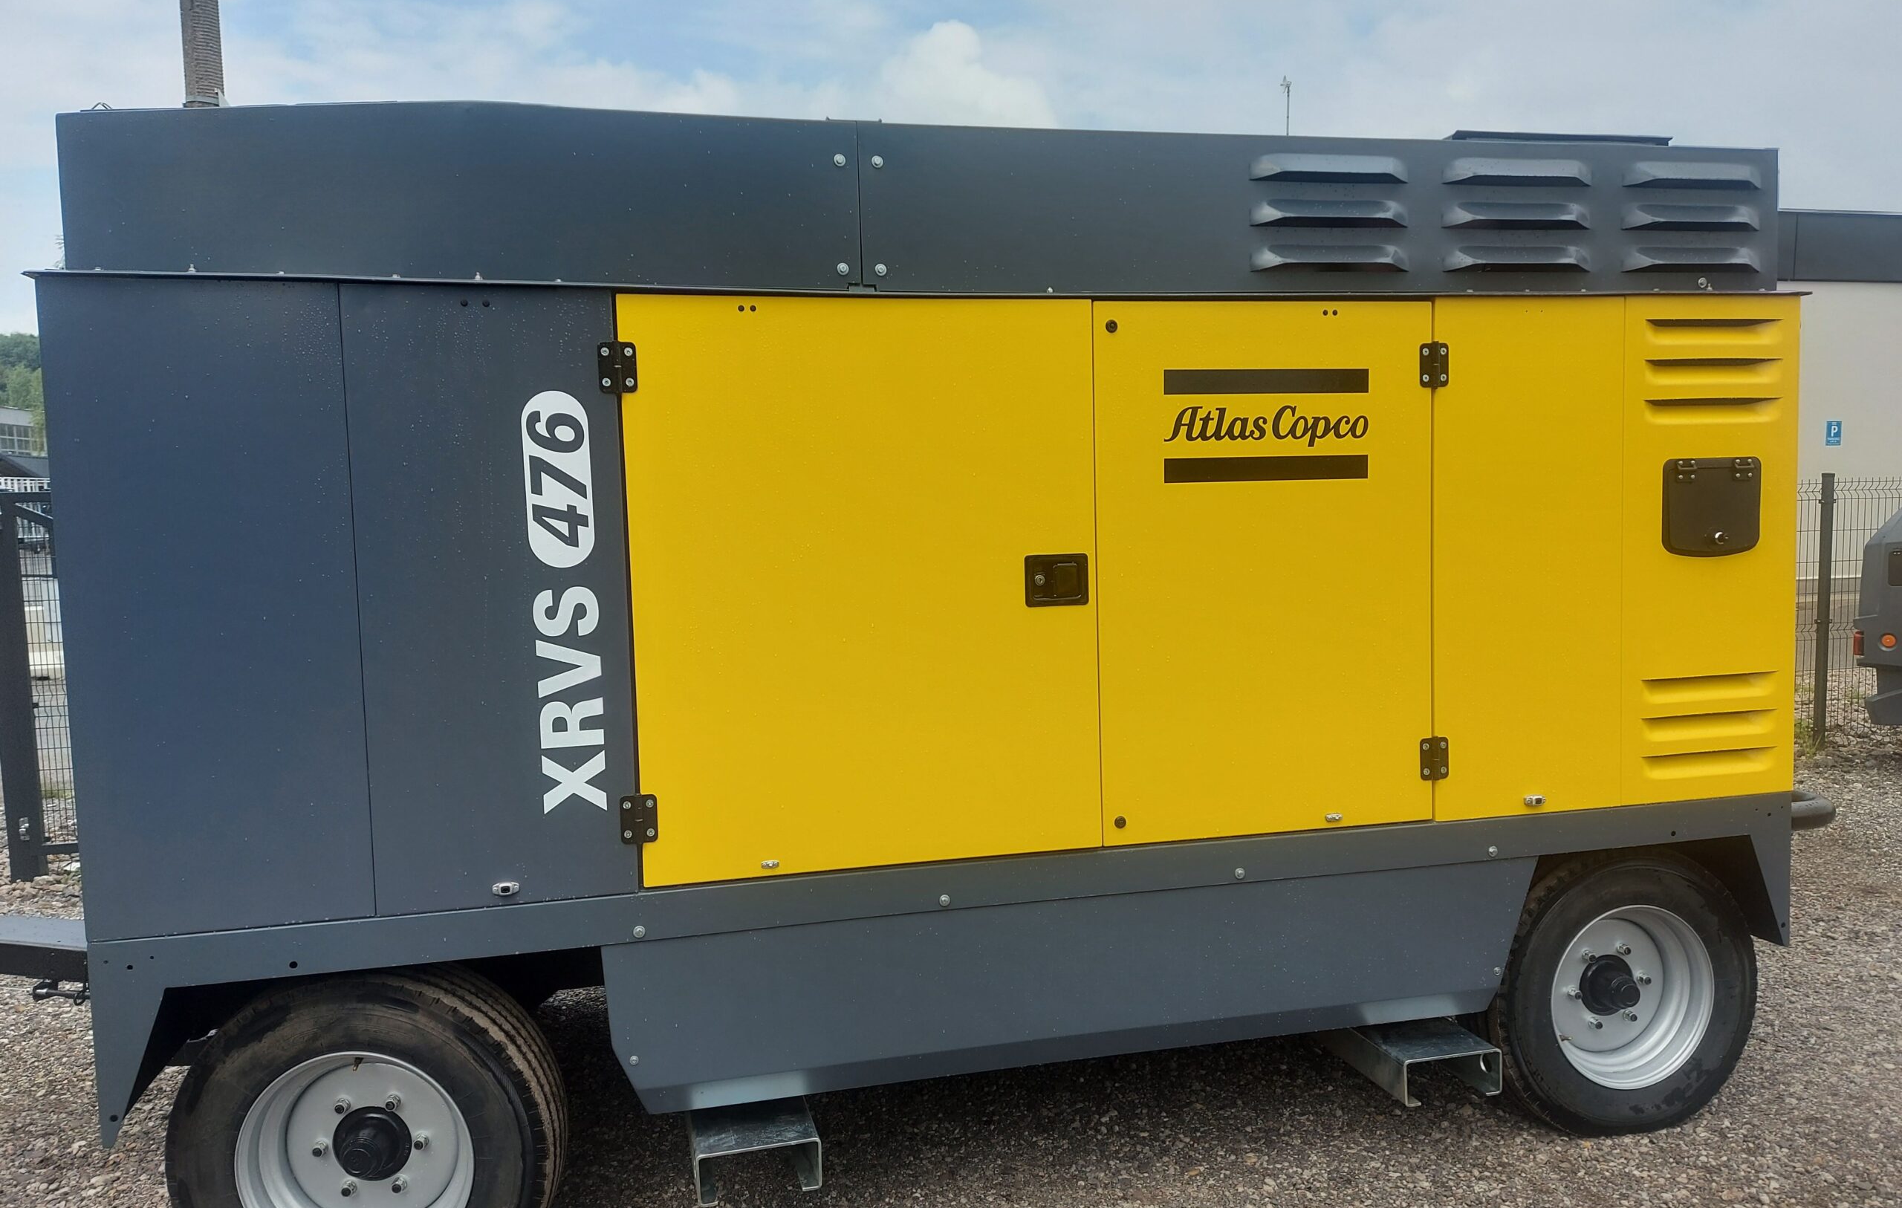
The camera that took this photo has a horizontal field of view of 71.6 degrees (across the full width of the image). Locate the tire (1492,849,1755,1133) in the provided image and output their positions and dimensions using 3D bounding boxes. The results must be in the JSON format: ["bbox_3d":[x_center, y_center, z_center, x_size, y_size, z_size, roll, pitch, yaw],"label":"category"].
[{"bbox_3d":[1.678,0.970,3.365,0.765,0.765,0.220,-3,4,-12],"label":"tire"}]

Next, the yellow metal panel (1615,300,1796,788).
[{"bbox_3d":[1.842,-0.130,3.224,0.488,1.215,0.050,-3,4,-12],"label":"yellow metal panel"}]

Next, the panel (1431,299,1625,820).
[{"bbox_3d":[1.358,-0.108,3.125,0.500,1.215,0.050,-3,4,-12],"label":"panel"}]

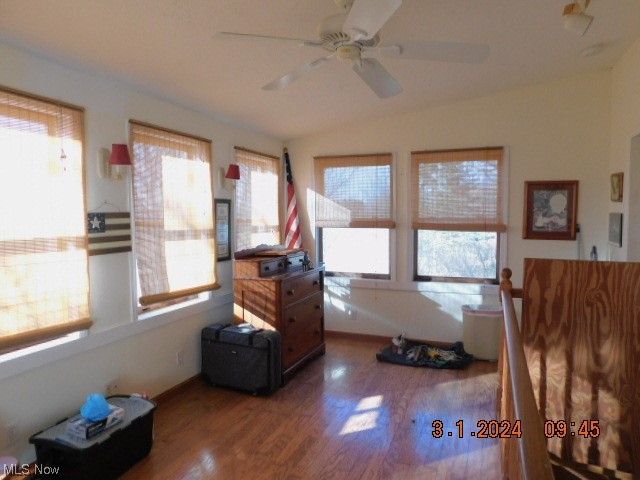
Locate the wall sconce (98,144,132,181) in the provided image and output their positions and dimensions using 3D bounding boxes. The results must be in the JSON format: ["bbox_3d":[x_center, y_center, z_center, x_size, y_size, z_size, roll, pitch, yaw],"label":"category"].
[{"bbox_3d":[-1.345,-0.506,2.816,0.229,0.231,0.139,1,4,24],"label":"wall sconce"}]

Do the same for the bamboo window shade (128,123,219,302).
[{"bbox_3d":[-1.129,-0.202,3.484,0.086,1.350,0.932,1,4,24],"label":"bamboo window shade"}]

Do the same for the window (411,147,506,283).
[{"bbox_3d":[1.382,-0.240,4.332,0.960,1.370,0.100,1,3,23],"label":"window"}]

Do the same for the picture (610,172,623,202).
[{"bbox_3d":[2.467,-0.434,3.534,0.025,0.234,0.377,1,4,24],"label":"picture"}]

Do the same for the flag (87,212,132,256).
[{"bbox_3d":[-1.428,-0.042,2.915,0.021,0.281,0.358,1,4,24],"label":"flag"}]

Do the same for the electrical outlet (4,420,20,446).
[{"bbox_3d":[-1.662,1.049,2.303,0.012,0.115,0.072,1,3,23],"label":"electrical outlet"}]

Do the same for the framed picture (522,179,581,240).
[{"bbox_3d":[2.162,-0.274,3.986,0.445,0.545,0.030,1,3,23],"label":"framed picture"}]

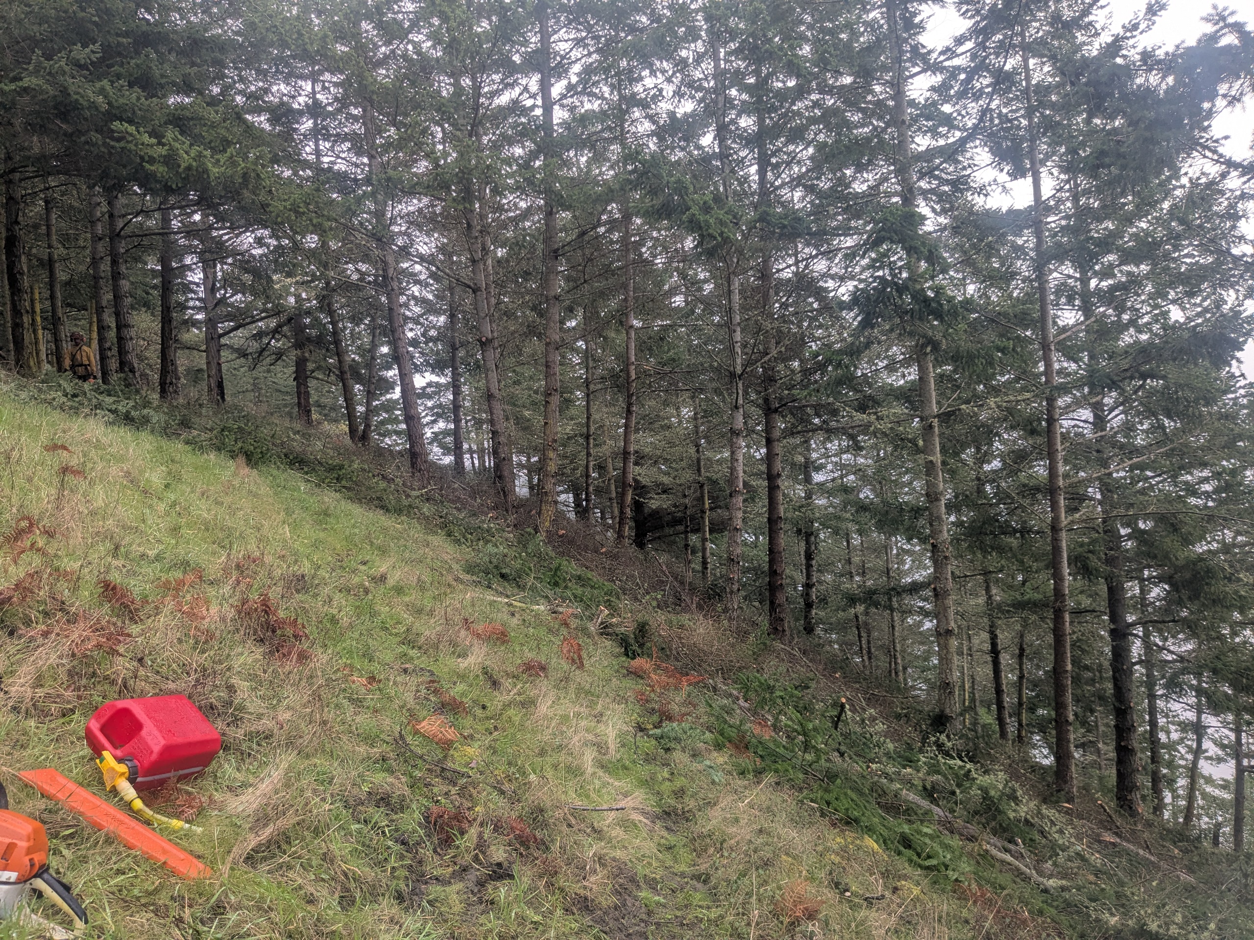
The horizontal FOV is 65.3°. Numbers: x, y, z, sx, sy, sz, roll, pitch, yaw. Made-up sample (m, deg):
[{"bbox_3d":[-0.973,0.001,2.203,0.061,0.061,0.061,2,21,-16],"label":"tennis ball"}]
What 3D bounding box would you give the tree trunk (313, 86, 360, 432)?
[{"bbox_3d":[-6.143,-4.456,20.578,0.287,7.745,0.226,-6,-1,-15],"label":"tree trunk"}]

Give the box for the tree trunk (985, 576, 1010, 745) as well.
[{"bbox_3d":[8.519,4.301,22.471,0.220,3.929,0.220,-6,1,0],"label":"tree trunk"}]

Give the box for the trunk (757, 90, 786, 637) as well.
[{"bbox_3d":[2.767,-2.034,18.920,0.290,10.563,0.290,-2,1,0],"label":"trunk"}]

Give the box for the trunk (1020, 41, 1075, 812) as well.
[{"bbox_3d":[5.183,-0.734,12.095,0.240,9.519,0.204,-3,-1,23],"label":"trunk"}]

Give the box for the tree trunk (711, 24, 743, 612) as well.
[{"bbox_3d":[1.556,-2.378,15.091,0.285,9.102,0.225,-1,-1,6],"label":"tree trunk"}]

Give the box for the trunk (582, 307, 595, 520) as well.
[{"bbox_3d":[-0.973,-1.461,25.055,0.200,5.454,0.175,-1,-1,-2],"label":"trunk"}]

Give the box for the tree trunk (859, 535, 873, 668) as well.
[{"bbox_3d":[5.874,3.247,24.034,0.156,3.390,0.144,-3,-1,13],"label":"tree trunk"}]

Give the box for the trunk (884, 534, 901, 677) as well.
[{"bbox_3d":[6.927,3.599,25.473,0.190,3.667,0.190,-4,1,0],"label":"trunk"}]

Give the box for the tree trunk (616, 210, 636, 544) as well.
[{"bbox_3d":[-0.022,-2.100,21.943,0.250,7.618,0.250,1,1,0],"label":"tree trunk"}]

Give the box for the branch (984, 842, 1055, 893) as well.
[{"bbox_3d":[3.158,3.214,7.900,0.594,0.060,0.060,32,14,20],"label":"branch"}]

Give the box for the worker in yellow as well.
[{"bbox_3d":[-11.995,-2.143,21.500,0.620,1.800,0.380,-3,1,-16],"label":"worker in yellow"}]

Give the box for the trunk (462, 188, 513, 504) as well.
[{"bbox_3d":[-2.427,-2.179,17.056,0.341,5.567,0.306,-6,-1,-7],"label":"trunk"}]

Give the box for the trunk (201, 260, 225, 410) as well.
[{"bbox_3d":[-8.897,-2.992,20.976,0.290,3.234,0.290,-3,1,0],"label":"trunk"}]

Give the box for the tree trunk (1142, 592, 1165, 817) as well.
[{"bbox_3d":[11.555,5.153,21.463,0.220,4.969,0.220,-3,1,0],"label":"tree trunk"}]

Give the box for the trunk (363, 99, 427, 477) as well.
[{"bbox_3d":[-4.044,-3.192,17.067,0.341,6.662,0.306,-7,-1,-12],"label":"trunk"}]

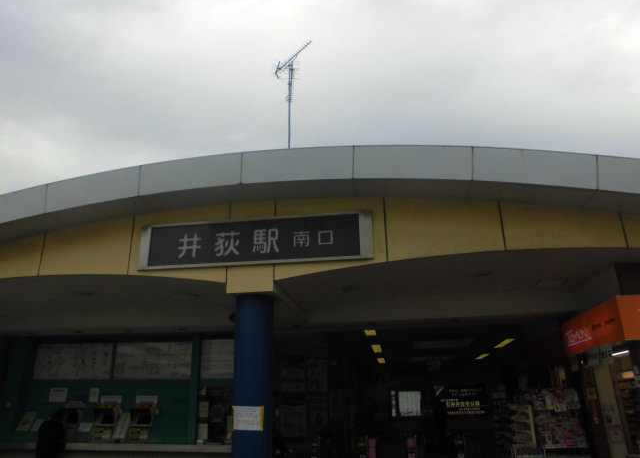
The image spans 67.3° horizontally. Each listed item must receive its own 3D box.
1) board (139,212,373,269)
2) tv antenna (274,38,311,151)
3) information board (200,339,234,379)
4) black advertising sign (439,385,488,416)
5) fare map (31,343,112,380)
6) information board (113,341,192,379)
[{"bbox_3d":[-0.831,0.181,6.071,3.000,0.600,0.150,-4,-20,8],"label":"board"},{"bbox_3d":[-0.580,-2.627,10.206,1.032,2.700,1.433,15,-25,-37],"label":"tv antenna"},{"bbox_3d":[-1.883,2.517,9.316,0.870,0.730,0.060,-4,-20,8],"label":"information board"},{"bbox_3d":[4.508,5.369,15.048,1.500,0.910,0.100,-4,-20,8],"label":"black advertising sign"},{"bbox_3d":[-4.984,2.688,9.750,1.700,0.710,0.060,-4,-20,8],"label":"fare map"},{"bbox_3d":[-3.297,2.603,9.511,1.620,0.710,0.060,-4,-20,8],"label":"information board"}]

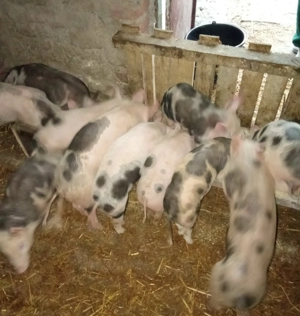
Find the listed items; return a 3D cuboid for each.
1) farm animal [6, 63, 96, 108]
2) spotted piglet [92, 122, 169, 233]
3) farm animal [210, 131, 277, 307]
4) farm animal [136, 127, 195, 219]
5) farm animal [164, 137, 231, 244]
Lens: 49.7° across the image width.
[{"bbox_3d":[-0.560,-0.339,1.914,0.675,0.350,0.204,20,53,19],"label":"farm animal"},{"bbox_3d":[-0.023,0.025,1.557,0.204,0.355,0.649,20,53,20],"label":"spotted piglet"},{"bbox_3d":[0.370,0.267,1.316,0.214,0.359,0.721,7,49,9],"label":"farm animal"},{"bbox_3d":[0.143,0.027,1.551,0.194,0.345,0.592,20,53,20],"label":"farm animal"},{"bbox_3d":[0.261,0.077,1.496,0.204,0.350,0.572,19,53,19],"label":"farm animal"}]

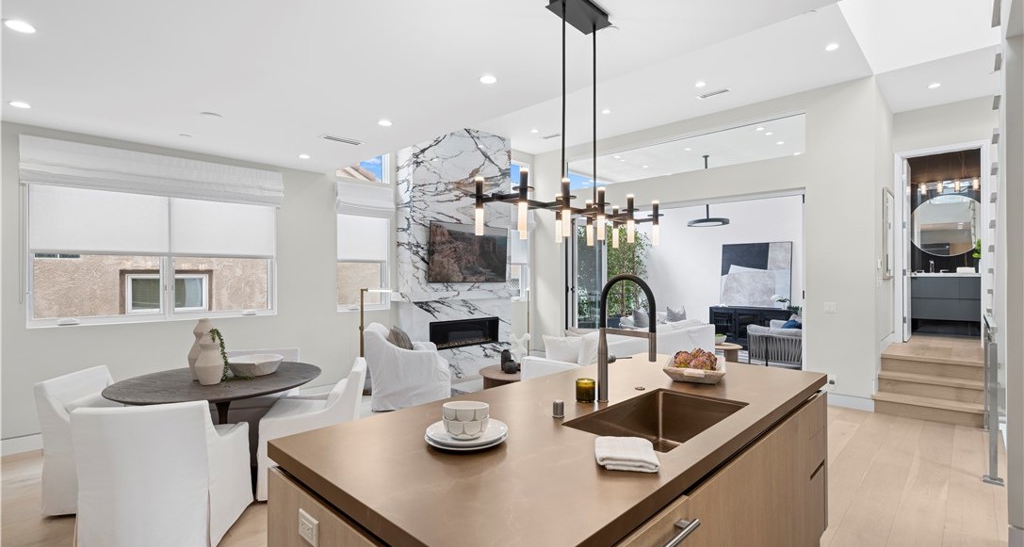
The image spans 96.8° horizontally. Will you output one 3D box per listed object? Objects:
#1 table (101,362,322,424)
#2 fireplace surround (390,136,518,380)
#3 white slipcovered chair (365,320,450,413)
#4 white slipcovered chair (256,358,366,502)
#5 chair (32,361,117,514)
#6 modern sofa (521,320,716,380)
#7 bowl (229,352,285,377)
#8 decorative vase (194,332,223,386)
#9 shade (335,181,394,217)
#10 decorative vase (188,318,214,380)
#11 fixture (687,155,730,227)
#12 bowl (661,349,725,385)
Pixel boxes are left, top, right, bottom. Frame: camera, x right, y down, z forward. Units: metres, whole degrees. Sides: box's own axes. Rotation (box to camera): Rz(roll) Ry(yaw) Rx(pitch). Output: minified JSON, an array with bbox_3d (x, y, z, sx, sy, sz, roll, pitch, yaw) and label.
[{"bbox_3d":[-1.990,1.095,3.130,1.220,0.750,1.220,0,0,-10],"label":"table"},{"bbox_3d":[-0.780,-0.298,6.640,0.380,3.600,1.810,-1,-1,45],"label":"fireplace surround"},{"bbox_3d":[-1.190,1.042,5.310,0.880,0.880,0.790,0,-1,-10],"label":"white slipcovered chair"},{"bbox_3d":[-1.370,1.050,3.225,0.630,0.800,0.570,0,-1,-14],"label":"white slipcovered chair"},{"bbox_3d":[-2.605,1.065,3.045,0.580,0.810,0.610,0,0,-10],"label":"chair"},{"bbox_3d":[1.272,1.040,5.025,2.300,0.860,1.000,0,0,-45],"label":"modern sofa"},{"bbox_3d":[-1.787,0.654,3.180,0.360,0.100,0.360,1,-1,-30],"label":"bowl"},{"bbox_3d":[-1.926,0.537,2.900,0.150,0.325,0.150,1,-1,-34],"label":"decorative vase"},{"bbox_3d":[-1.850,-0.920,5.790,0.760,0.400,0.120,0,0,-45],"label":"shade"},{"bbox_3d":[-2.054,0.499,3.030,0.165,0.405,0.165,1,-1,-34],"label":"decorative vase"},{"bbox_3d":[3.400,-1.417,7.850,0.720,1.230,0.720,0,0,-45],"label":"fixture"},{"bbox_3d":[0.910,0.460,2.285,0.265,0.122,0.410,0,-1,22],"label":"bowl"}]

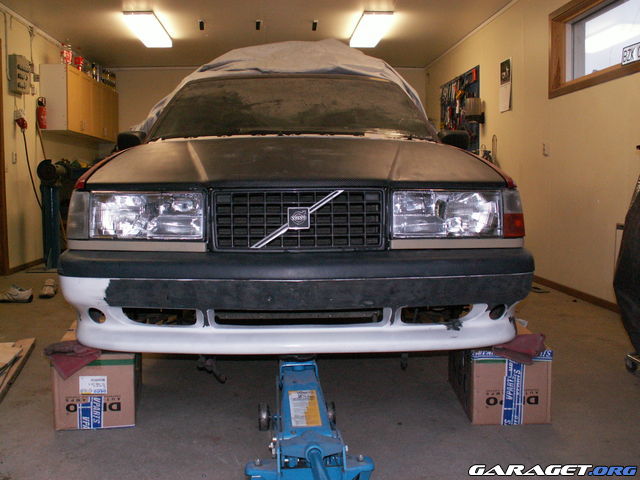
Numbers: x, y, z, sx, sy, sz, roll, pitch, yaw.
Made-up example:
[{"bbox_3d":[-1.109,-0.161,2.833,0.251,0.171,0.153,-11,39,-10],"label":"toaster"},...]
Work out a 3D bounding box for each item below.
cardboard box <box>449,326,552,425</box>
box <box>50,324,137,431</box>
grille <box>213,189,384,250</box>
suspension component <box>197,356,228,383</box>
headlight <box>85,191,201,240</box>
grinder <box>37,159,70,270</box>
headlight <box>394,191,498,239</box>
[{"bbox_3d":[0.682,0.503,2.506,0.274,0.262,0.456,0,5,1],"label":"cardboard box"},{"bbox_3d":[-0.824,0.507,2.474,0.274,0.262,0.456,-1,5,-12],"label":"box"},{"bbox_3d":[-0.077,-0.074,2.310,0.610,0.215,0.070,0,5,-3],"label":"grille"},{"bbox_3d":[-0.420,0.490,2.500,0.120,0.115,0.100,0,5,-3],"label":"suspension component"},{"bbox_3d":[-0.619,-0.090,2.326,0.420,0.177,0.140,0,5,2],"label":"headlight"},{"bbox_3d":[-2.711,-0.269,6.557,0.260,1.099,0.400,0,5,3],"label":"grinder"},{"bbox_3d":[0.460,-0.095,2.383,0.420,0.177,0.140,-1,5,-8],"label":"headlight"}]

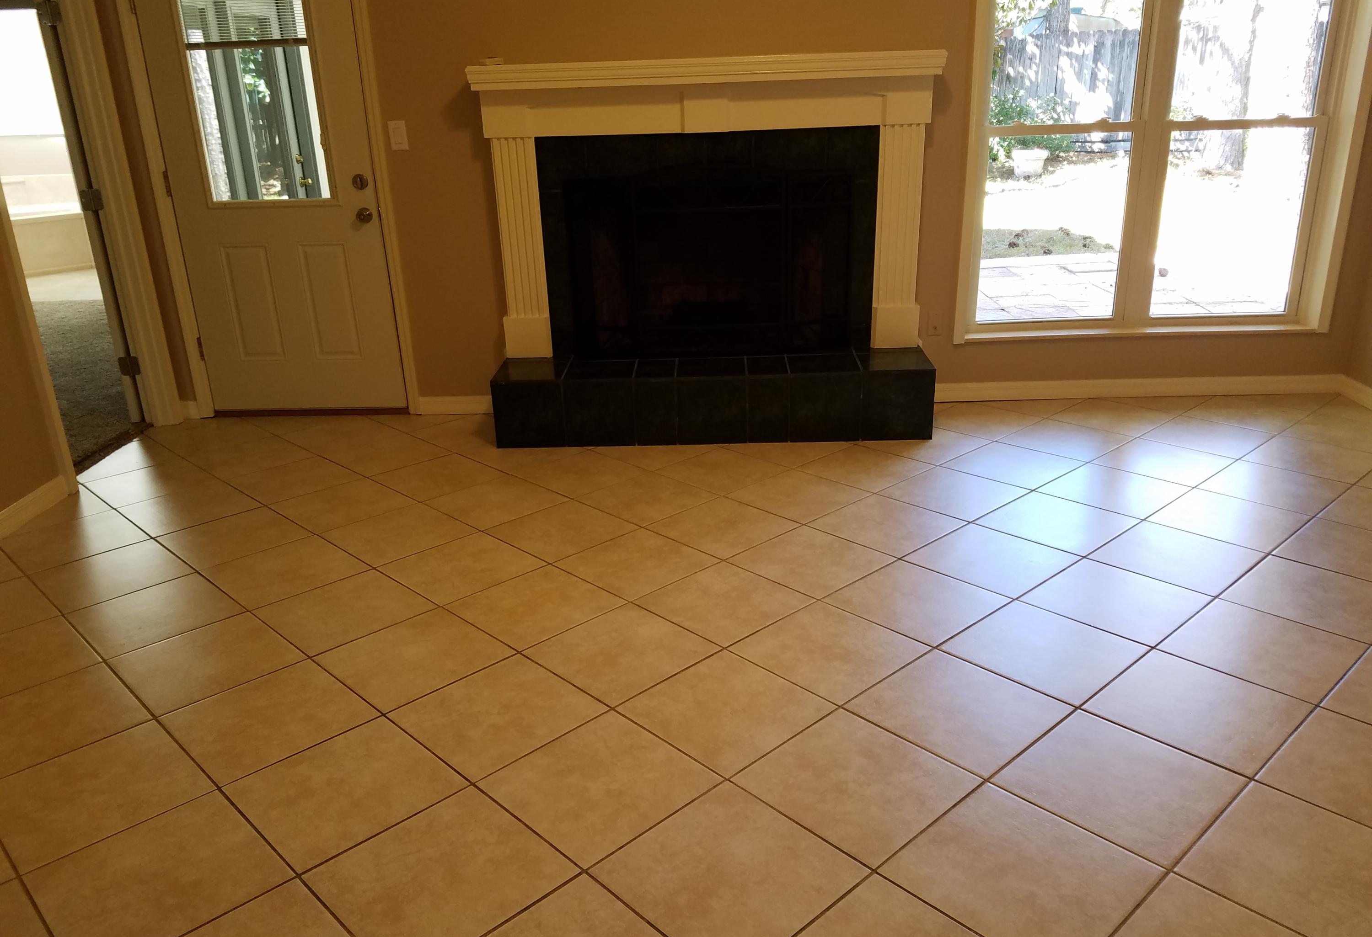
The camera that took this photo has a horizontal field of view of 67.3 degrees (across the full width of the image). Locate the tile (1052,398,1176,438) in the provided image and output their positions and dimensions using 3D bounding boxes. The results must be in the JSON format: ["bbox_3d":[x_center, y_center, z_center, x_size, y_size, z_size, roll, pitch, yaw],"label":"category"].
[{"bbox_3d":[1.897,-0.217,4.571,0.396,0.010,0.396,-19,26,-39],"label":"tile"}]

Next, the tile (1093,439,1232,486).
[{"bbox_3d":[1.877,-0.021,4.054,0.397,0.010,0.397,-19,26,-40],"label":"tile"}]

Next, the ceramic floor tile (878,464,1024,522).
[{"bbox_3d":[0.982,0.090,3.748,0.397,0.010,0.397,-19,26,-39],"label":"ceramic floor tile"}]

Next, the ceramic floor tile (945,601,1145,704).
[{"bbox_3d":[0.935,0.472,2.687,0.397,0.010,0.397,-19,26,-39],"label":"ceramic floor tile"}]

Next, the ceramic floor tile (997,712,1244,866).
[{"bbox_3d":[0.964,0.697,2.296,0.397,0.010,0.397,-19,26,-39],"label":"ceramic floor tile"}]

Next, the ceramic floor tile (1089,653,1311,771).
[{"bbox_3d":[1.267,0.593,2.556,0.399,0.010,0.399,-19,26,-39],"label":"ceramic floor tile"}]

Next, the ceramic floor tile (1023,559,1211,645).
[{"bbox_3d":[1.225,0.372,2.938,0.397,0.010,0.397,-19,26,-39],"label":"ceramic floor tile"}]

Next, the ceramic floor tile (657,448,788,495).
[{"bbox_3d":[0.147,0.011,4.135,0.397,0.010,0.397,-19,26,-40],"label":"ceramic floor tile"}]

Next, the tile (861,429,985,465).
[{"bbox_3d":[1.020,-0.106,4.372,0.397,0.010,0.397,-19,26,-40],"label":"tile"}]

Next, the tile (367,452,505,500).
[{"bbox_3d":[-0.997,0.032,4.097,0.397,0.010,0.397,-20,26,-40],"label":"tile"}]

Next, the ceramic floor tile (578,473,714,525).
[{"bbox_3d":[-0.147,0.118,3.935,0.396,0.010,0.396,-19,26,-40],"label":"ceramic floor tile"}]

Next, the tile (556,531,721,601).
[{"bbox_3d":[-0.160,0.311,3.334,0.397,0.010,0.397,-19,26,-40],"label":"tile"}]

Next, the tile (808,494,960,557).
[{"bbox_3d":[0.704,0.196,3.568,0.397,0.010,0.397,-19,26,-40],"label":"tile"}]

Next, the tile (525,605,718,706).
[{"bbox_3d":[-0.175,0.498,2.793,0.396,0.010,0.396,-19,26,-39],"label":"tile"}]

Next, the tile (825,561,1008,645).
[{"bbox_3d":[0.692,0.399,3.077,0.396,0.010,0.396,-19,26,-40],"label":"tile"}]

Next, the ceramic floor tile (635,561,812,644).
[{"bbox_3d":[0.110,0.395,2.980,0.397,0.010,0.397,-19,26,-40],"label":"ceramic floor tile"}]

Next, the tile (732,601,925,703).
[{"bbox_3d":[0.401,0.511,2.859,0.400,0.010,0.400,-19,26,-40],"label":"tile"}]

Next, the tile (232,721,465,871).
[{"bbox_3d":[-0.752,0.709,2.291,0.397,0.010,0.397,-19,26,-40],"label":"tile"}]

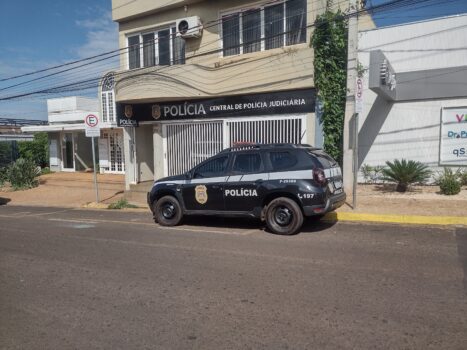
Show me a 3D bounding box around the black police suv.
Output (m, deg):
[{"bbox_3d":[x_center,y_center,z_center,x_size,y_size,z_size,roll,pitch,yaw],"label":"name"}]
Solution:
[{"bbox_3d":[0.122,0.194,8.039,4.370,1.740,1.850,-1,4,28],"label":"black police suv"}]

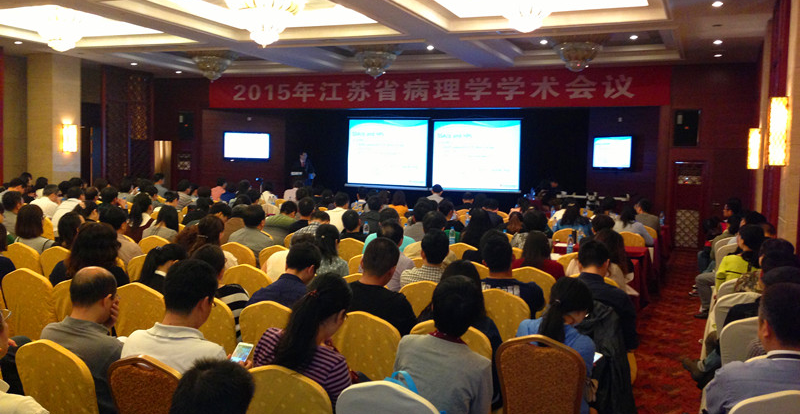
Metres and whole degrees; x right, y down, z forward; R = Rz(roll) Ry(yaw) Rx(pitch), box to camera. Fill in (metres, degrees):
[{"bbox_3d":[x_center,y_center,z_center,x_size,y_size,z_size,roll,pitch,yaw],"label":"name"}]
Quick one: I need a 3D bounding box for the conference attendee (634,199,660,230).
[{"bbox_3d":[3.636,0.554,11.508,0.500,1.364,0.750,2,3,10],"label":"conference attendee"}]

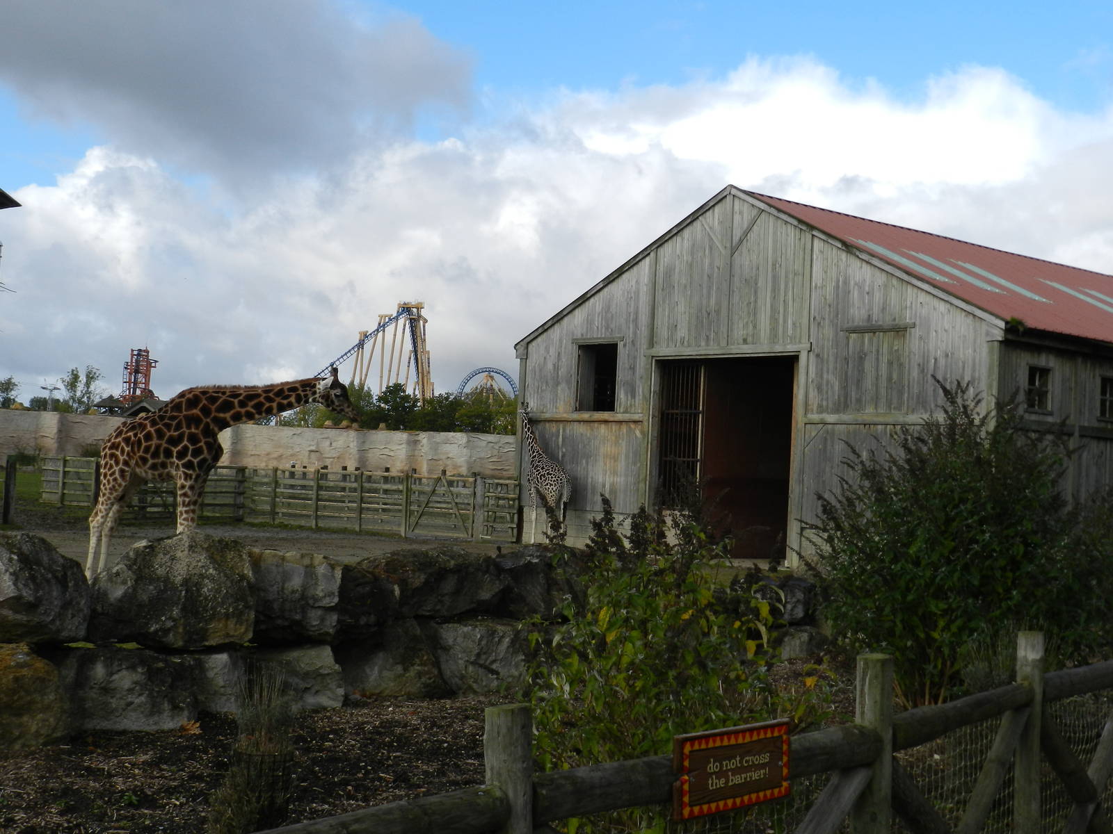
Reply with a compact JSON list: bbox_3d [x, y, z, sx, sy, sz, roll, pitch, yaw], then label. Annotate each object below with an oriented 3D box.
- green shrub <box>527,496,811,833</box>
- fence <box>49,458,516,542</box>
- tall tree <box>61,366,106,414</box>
[{"bbox_3d":[0.418,1.032,5.587,1.080,1.450,1.050,1,-1,0],"label":"green shrub"},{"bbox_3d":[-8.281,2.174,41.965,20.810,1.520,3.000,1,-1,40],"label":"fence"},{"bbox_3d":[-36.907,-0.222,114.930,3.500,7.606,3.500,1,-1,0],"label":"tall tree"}]

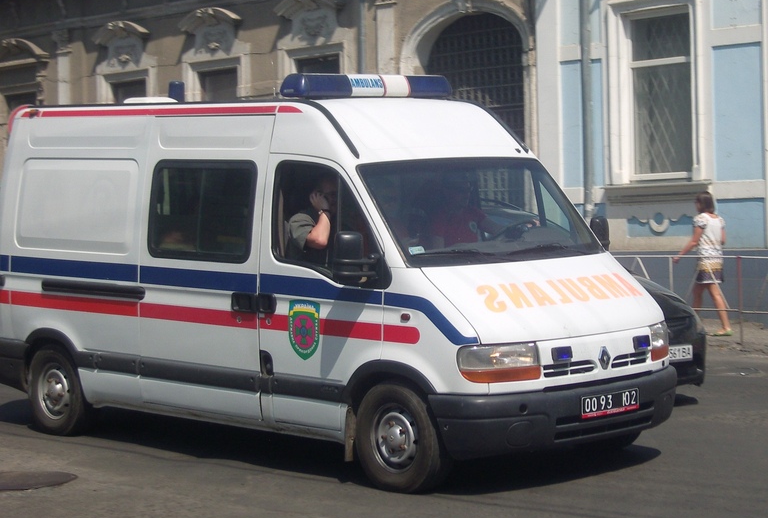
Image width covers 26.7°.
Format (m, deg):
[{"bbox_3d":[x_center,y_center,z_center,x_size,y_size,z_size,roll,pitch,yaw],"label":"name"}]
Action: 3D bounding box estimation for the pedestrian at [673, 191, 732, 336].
[{"bbox_3d":[3.477,0.054,17.600,0.480,1.560,0.440,1,3,44],"label":"pedestrian"}]

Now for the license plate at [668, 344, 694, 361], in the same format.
[{"bbox_3d":[2.236,0.745,12.550,0.520,0.125,0.020,-4,4,-41],"label":"license plate"}]

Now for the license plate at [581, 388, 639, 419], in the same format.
[{"bbox_3d":[1.329,0.845,9.468,0.525,0.125,0.020,-5,5,-44],"label":"license plate"}]

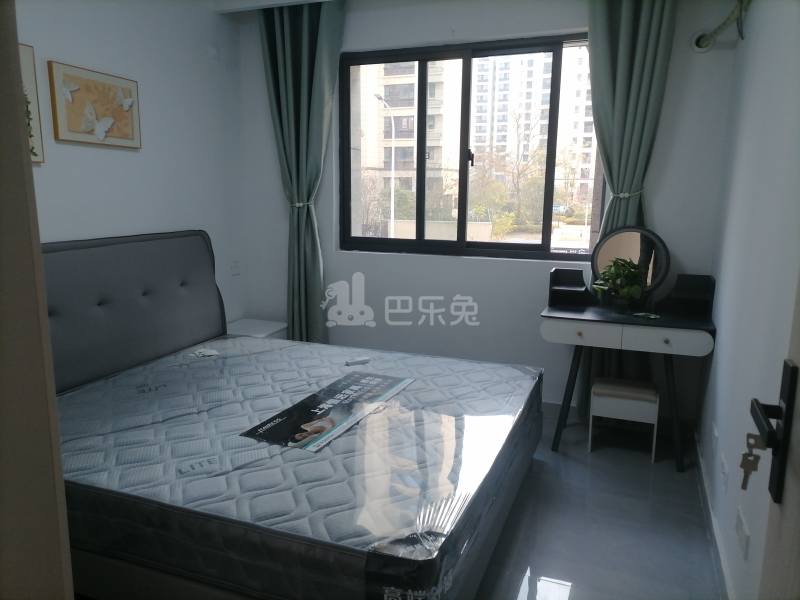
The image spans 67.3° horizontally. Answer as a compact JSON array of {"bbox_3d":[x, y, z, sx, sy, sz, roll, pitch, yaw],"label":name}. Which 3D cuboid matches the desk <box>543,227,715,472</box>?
[{"bbox_3d":[1.188,0.232,3.209,0.804,1.228,0.449,4,11,21],"label":"desk"}]

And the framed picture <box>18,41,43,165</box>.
[{"bbox_3d":[-1.816,-0.894,2.677,0.032,0.528,0.435,4,11,21],"label":"framed picture"}]

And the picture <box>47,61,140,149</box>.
[{"bbox_3d":[-1.603,-1.018,3.203,0.032,0.367,0.534,4,11,21],"label":"picture"}]

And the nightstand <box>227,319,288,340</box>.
[{"bbox_3d":[-1.048,0.420,4.269,0.461,0.455,0.465,4,11,21],"label":"nightstand"}]

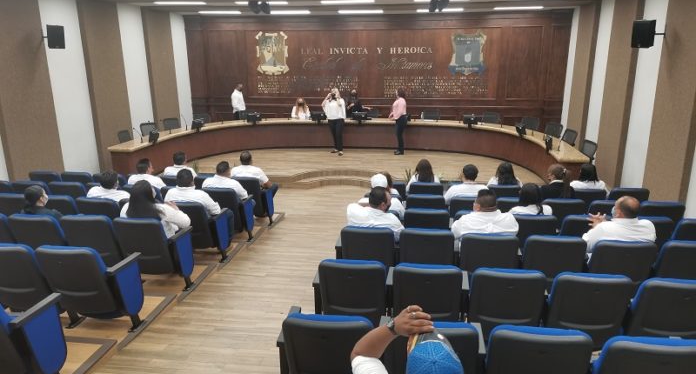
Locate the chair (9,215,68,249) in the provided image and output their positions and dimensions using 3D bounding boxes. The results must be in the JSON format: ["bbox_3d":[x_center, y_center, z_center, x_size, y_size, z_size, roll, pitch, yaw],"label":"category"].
[{"bbox_3d":[-3.220,0.639,5.662,0.632,0.918,0.673,2,15,9],"label":"chair"}]

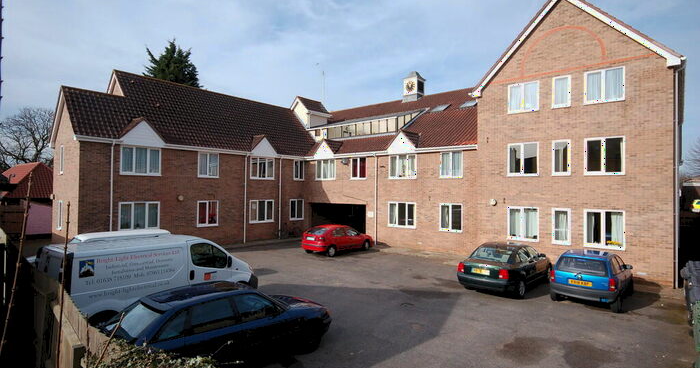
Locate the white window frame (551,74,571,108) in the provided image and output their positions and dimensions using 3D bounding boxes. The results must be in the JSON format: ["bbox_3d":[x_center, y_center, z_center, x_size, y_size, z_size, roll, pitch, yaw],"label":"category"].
[{"bbox_3d":[8.138,-3.512,14.178,0.637,1.218,0.120,0,-1,40],"label":"white window frame"}]

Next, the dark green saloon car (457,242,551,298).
[{"bbox_3d":[5.350,2.680,12.420,1.740,1.460,4.650,0,-1,42],"label":"dark green saloon car"}]

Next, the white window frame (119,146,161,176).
[{"bbox_3d":[-9.941,-1.067,17.615,0.120,1.357,1.789,0,-1,43],"label":"white window frame"}]

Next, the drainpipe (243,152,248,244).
[{"bbox_3d":[-5.849,0.824,20.779,0.120,5.033,0.100,0,-1,41],"label":"drainpipe"}]

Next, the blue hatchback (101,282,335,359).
[{"bbox_3d":[-2.373,2.746,7.409,4.500,1.430,1.740,1,-1,-44],"label":"blue hatchback"}]

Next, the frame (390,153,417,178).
[{"bbox_3d":[2.802,-0.899,19.564,1.737,1.303,0.100,0,-1,41],"label":"frame"}]

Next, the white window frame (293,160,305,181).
[{"bbox_3d":[-3.410,-0.879,24.687,0.120,1.357,0.883,0,-1,43],"label":"white window frame"}]

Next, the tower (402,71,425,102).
[{"bbox_3d":[4.374,-6.584,25.232,1.180,2.170,1.180,0,-1,40],"label":"tower"}]

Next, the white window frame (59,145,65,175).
[{"bbox_3d":[-13.086,-1.073,16.822,0.630,1.340,0.100,0,-1,41],"label":"white window frame"}]

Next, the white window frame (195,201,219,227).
[{"bbox_3d":[-7.816,1.641,20.406,0.120,1.360,1.200,0,-1,44],"label":"white window frame"}]

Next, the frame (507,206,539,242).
[{"bbox_3d":[6.868,1.587,14.628,1.169,1.322,0.100,0,-1,41],"label":"frame"}]

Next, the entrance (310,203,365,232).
[{"bbox_3d":[-0.705,2.334,22.654,4.573,2.239,0.300,0,-1,41],"label":"entrance"}]

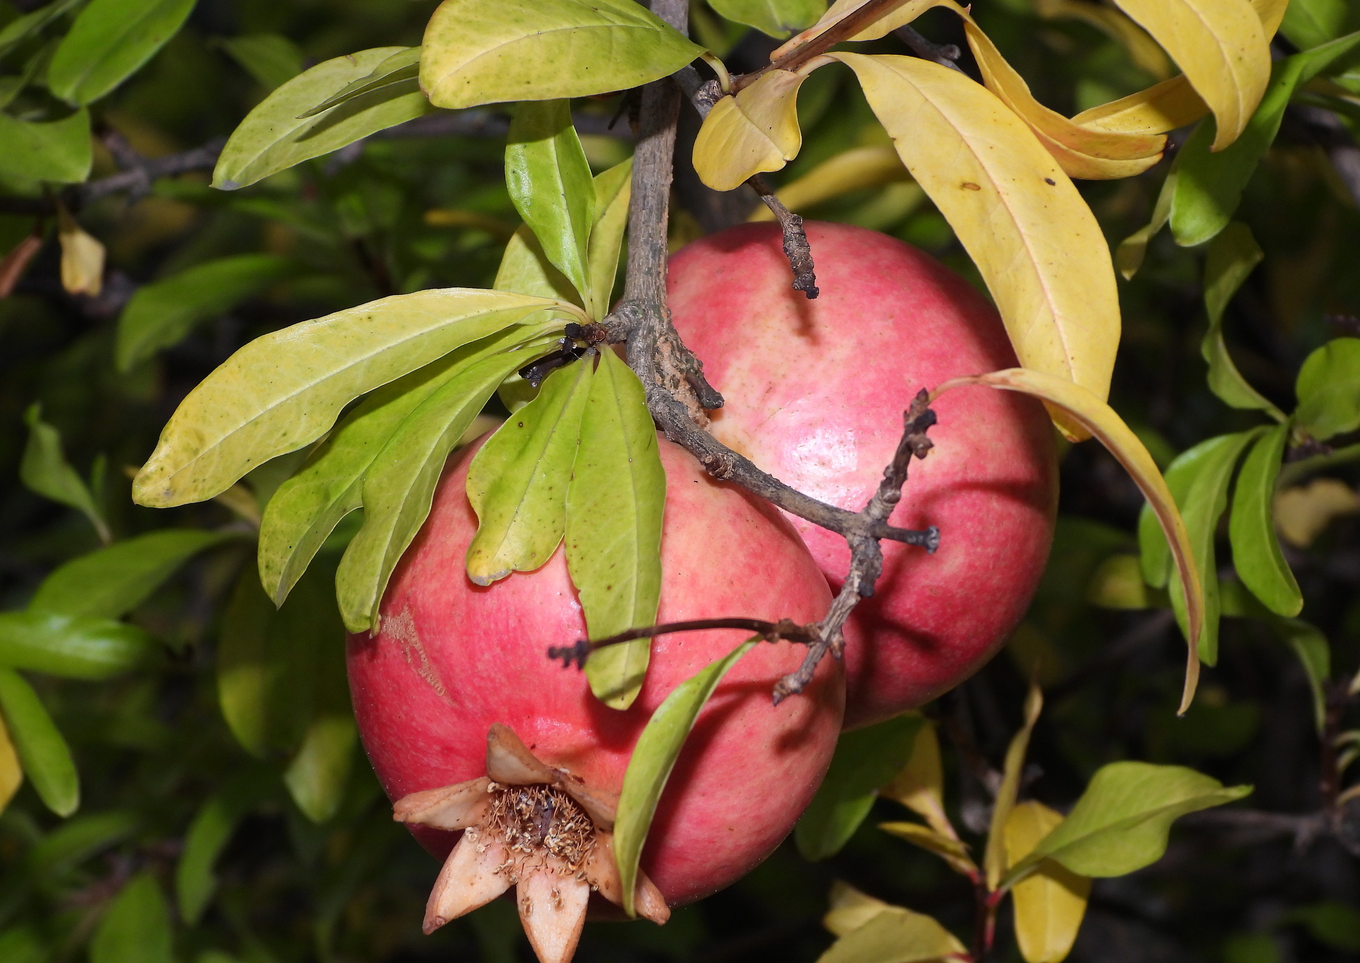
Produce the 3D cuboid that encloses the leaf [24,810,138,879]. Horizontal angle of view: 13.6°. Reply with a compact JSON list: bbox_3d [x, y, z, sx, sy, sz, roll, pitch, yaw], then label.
[{"bbox_3d":[-0.150,0.091,1.431,0.035,0.009,0.006,-24,-27,-36],"label":"leaf"}]

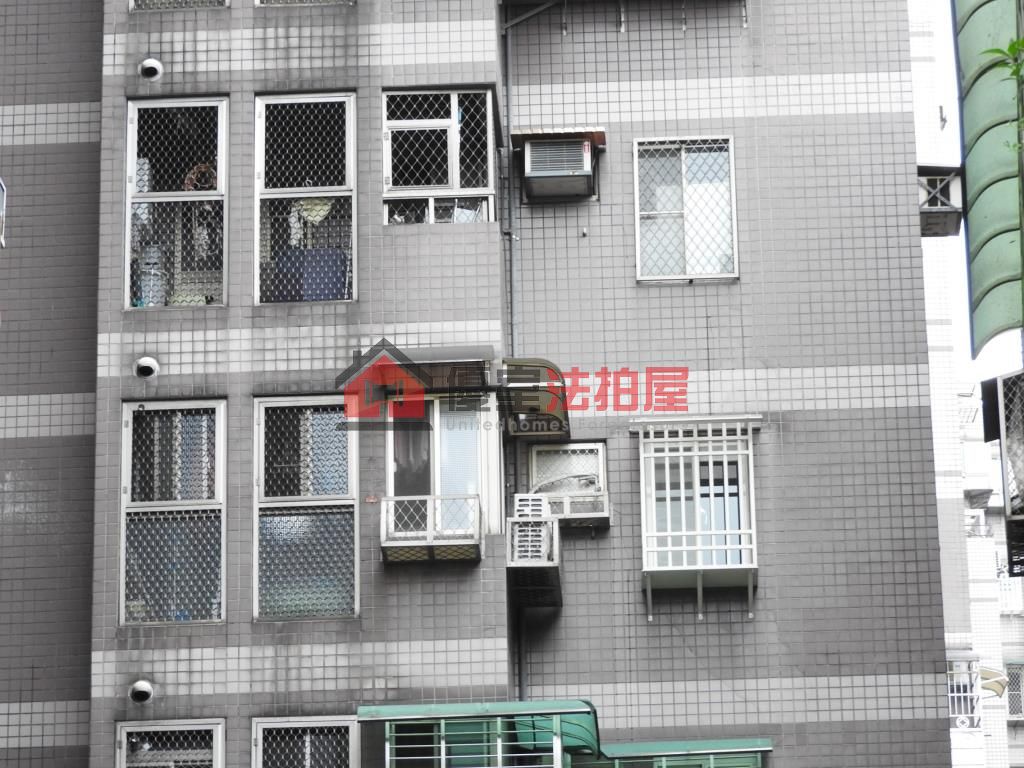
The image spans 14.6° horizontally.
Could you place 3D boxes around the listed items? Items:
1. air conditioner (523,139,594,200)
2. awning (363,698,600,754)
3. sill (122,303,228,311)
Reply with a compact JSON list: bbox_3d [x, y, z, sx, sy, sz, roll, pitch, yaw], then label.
[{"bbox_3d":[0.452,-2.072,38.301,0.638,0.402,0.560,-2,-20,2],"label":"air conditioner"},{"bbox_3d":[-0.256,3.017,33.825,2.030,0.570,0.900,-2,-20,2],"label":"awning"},{"bbox_3d":[-3.092,-0.708,36.697,0.950,0.050,0.130,-2,-20,2],"label":"sill"}]

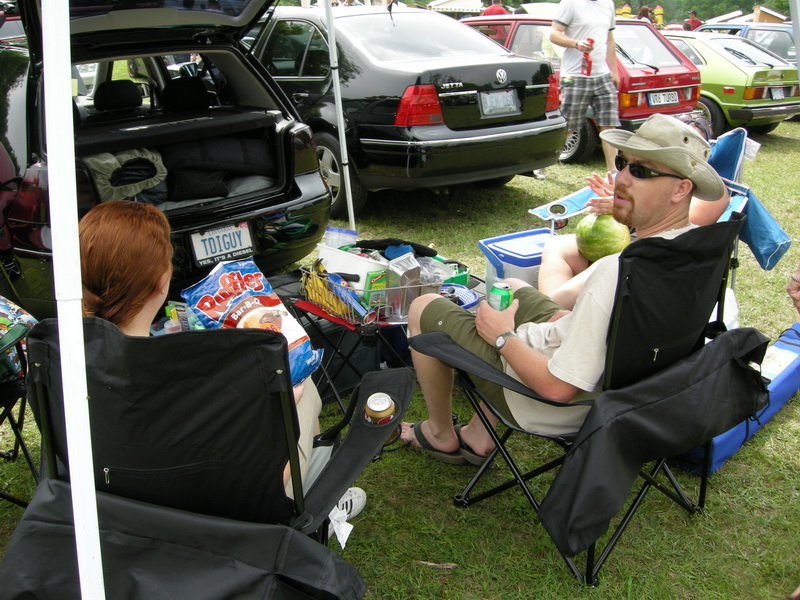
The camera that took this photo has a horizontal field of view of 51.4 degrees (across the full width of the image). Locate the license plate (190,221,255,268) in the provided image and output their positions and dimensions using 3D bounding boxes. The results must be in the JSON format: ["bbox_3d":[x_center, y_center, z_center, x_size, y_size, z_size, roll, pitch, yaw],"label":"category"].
[{"bbox_3d":[-0.822,-0.259,3.886,0.310,0.160,0.020,-16,11,-37],"label":"license plate"}]

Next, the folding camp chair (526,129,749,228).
[{"bbox_3d":[1.056,-0.290,3.745,0.700,0.920,0.800,-11,22,-28],"label":"folding camp chair"}]

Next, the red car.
[{"bbox_3d":[1.361,-2.494,9.403,1.610,1.390,3.800,-17,25,-39],"label":"red car"}]

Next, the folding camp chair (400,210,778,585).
[{"bbox_3d":[0.535,0.189,2.375,0.800,0.920,0.680,-15,24,-36],"label":"folding camp chair"}]

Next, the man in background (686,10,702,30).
[{"bbox_3d":[8.492,-7.520,24.284,0.330,1.750,0.500,-14,23,-33],"label":"man in background"}]

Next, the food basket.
[{"bbox_3d":[-0.105,-0.023,2.848,0.300,0.130,0.330,-11,21,-26],"label":"food basket"}]

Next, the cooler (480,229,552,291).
[{"bbox_3d":[0.644,-0.092,4.075,0.440,0.340,0.320,-11,21,-26],"label":"cooler"}]

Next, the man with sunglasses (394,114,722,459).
[{"bbox_3d":[0.445,0.032,2.436,0.620,1.180,0.980,-15,24,-36],"label":"man with sunglasses"}]

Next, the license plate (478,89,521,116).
[{"bbox_3d":[0.672,-1.332,5.608,0.305,0.152,0.020,-15,12,-36],"label":"license plate"}]

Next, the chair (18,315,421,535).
[{"bbox_3d":[-0.375,0.374,1.888,0.770,0.910,0.670,4,20,13],"label":"chair"}]

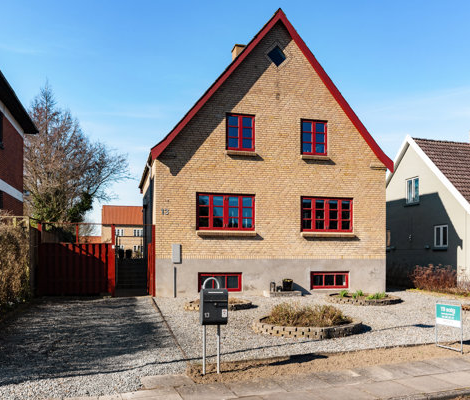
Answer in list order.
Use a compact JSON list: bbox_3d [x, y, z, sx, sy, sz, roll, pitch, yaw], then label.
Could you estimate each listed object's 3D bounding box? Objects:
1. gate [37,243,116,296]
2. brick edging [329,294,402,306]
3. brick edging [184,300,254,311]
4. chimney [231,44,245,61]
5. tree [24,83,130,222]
[{"bbox_3d":[-4.540,1.990,12.900,2.150,1.550,0.100,1,-4,-14],"label":"gate"},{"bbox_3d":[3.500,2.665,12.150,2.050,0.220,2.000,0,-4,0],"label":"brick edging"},{"bbox_3d":[-0.400,2.560,11.000,1.680,0.200,1.600,0,-4,0],"label":"brick edging"},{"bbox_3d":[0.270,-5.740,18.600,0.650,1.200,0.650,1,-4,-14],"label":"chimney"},{"bbox_3d":[-8.850,-0.900,24.000,6.500,9.900,6.200,1,-4,-14],"label":"tree"}]

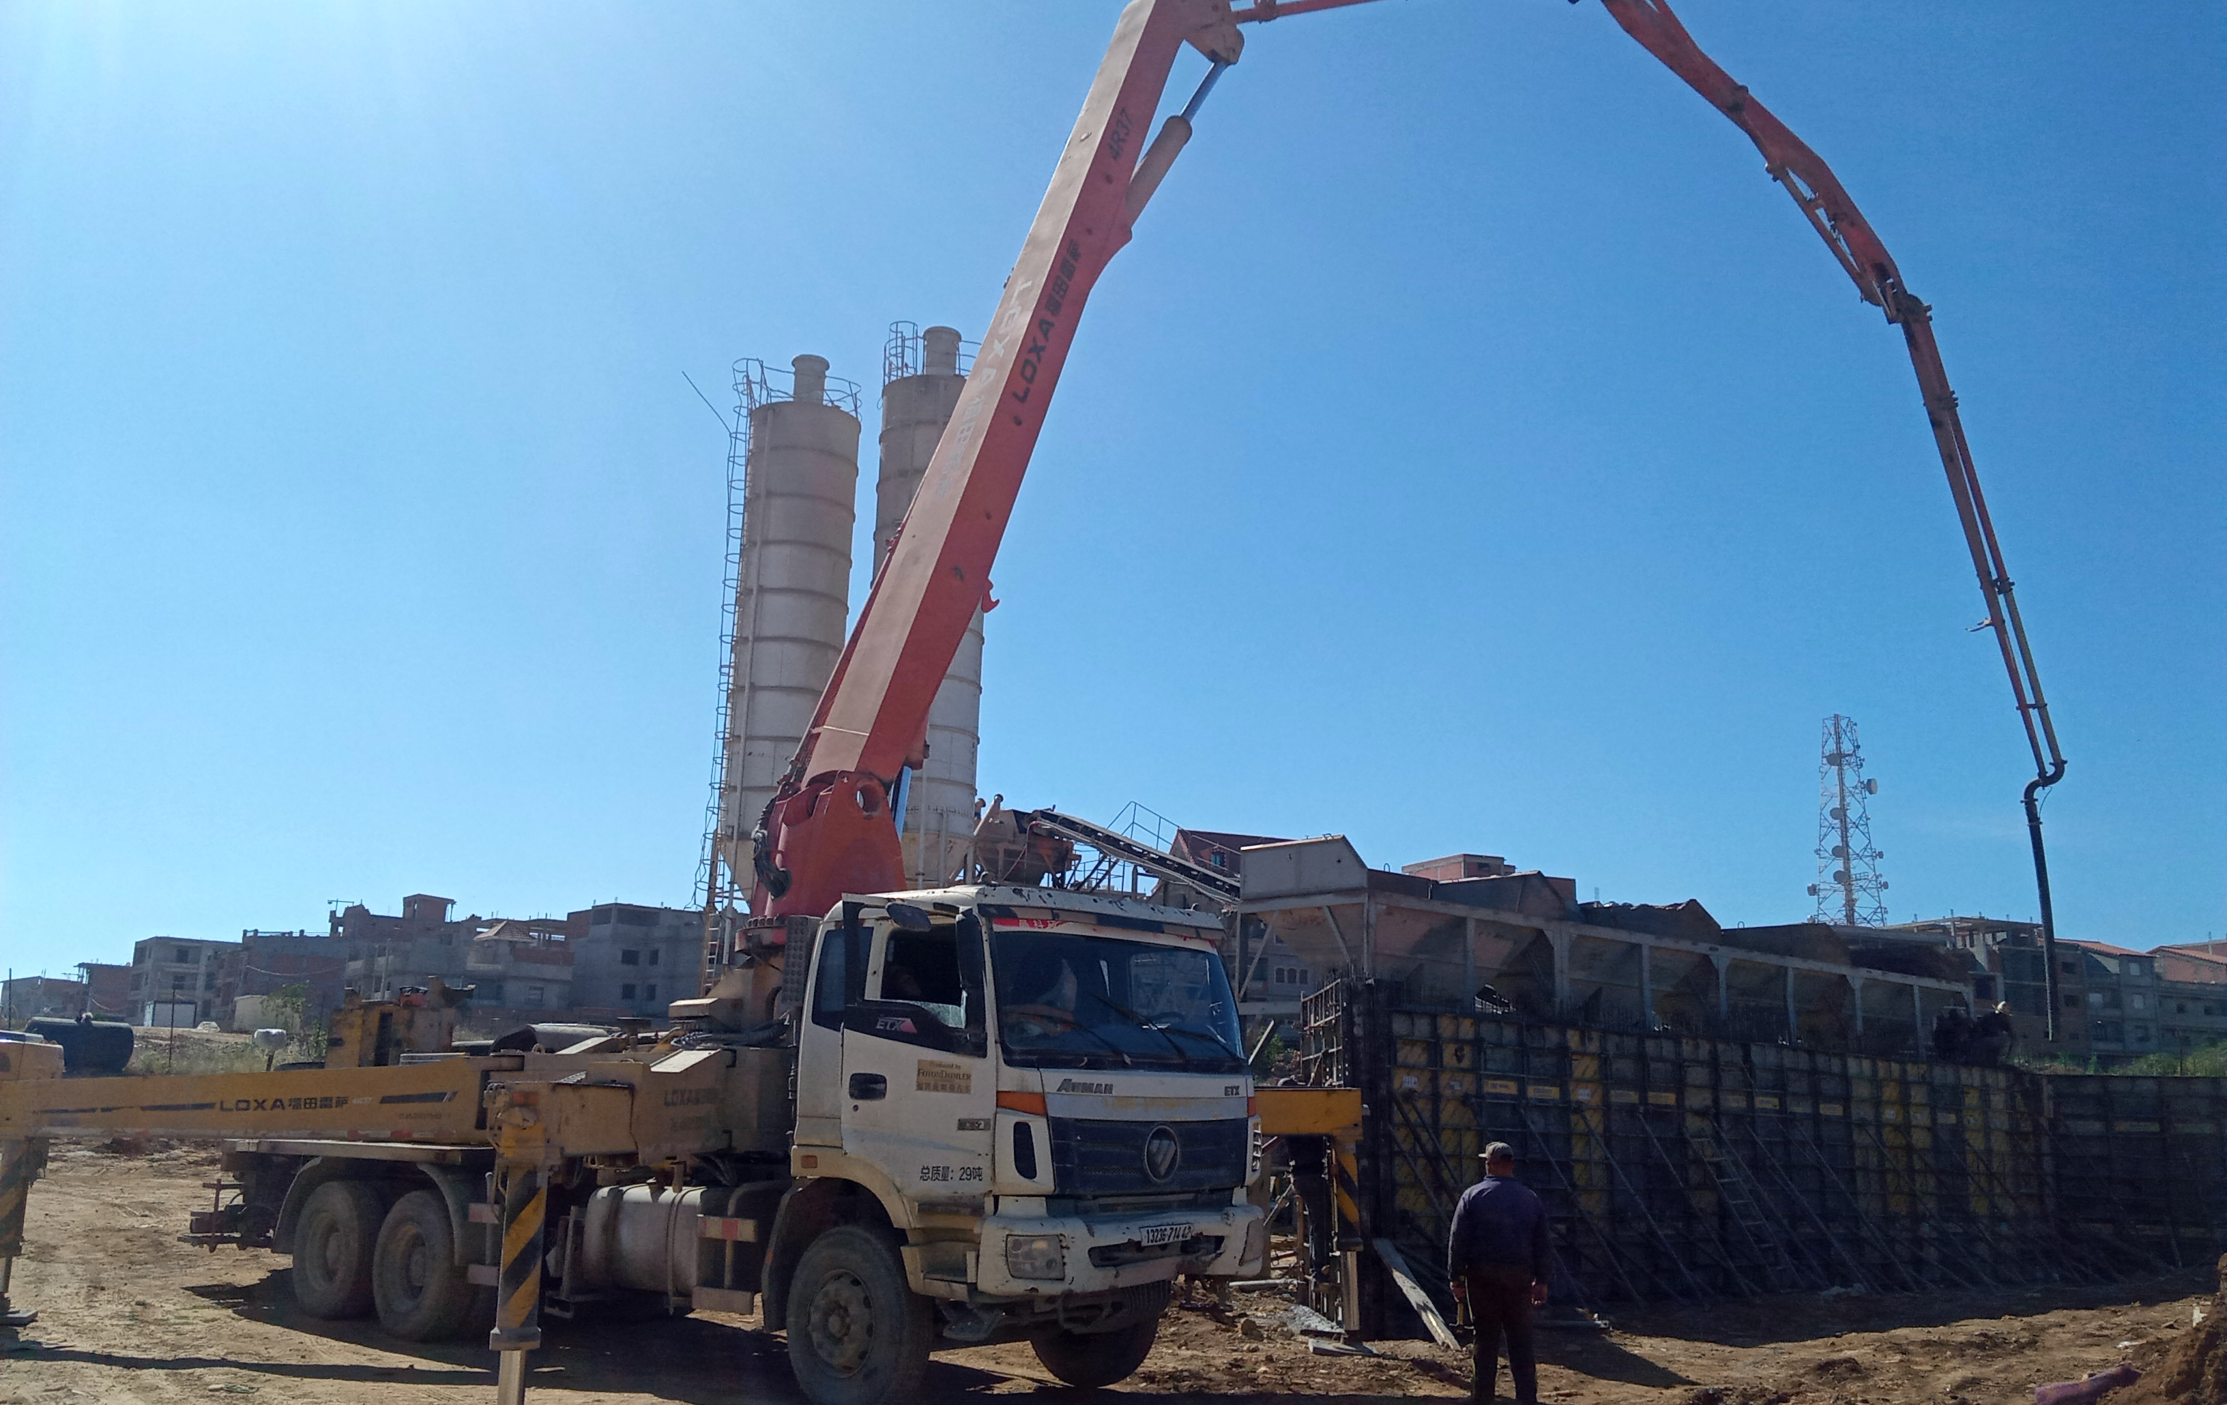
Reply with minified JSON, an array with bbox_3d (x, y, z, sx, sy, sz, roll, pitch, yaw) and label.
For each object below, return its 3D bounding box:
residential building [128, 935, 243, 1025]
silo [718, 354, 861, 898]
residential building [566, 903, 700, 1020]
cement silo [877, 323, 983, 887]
[{"bbox_3d":[-100.226,30.863,194.697,8.600,9.400,9.500,11,-17,-34],"label":"residential building"},{"bbox_3d":[-8.276,-1.086,45.776,2.900,16.670,2.900,8,-16,-24],"label":"silo"},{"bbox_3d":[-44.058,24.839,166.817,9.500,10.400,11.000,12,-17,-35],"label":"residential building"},{"bbox_3d":[-4.621,-1.434,44.490,2.900,16.950,2.900,2,-14,0],"label":"cement silo"}]

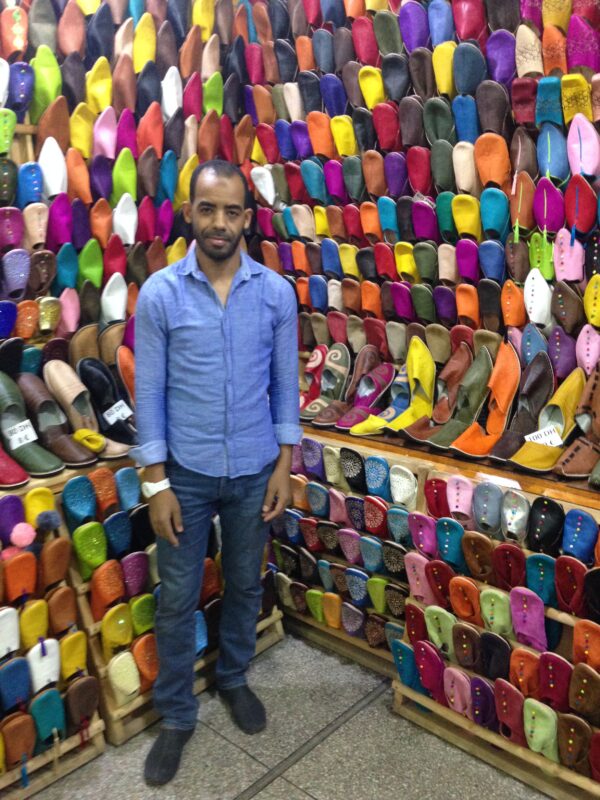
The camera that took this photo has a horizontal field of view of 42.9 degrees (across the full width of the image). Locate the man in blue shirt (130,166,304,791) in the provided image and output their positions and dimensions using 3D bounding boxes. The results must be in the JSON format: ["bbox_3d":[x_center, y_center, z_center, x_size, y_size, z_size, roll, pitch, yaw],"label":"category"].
[{"bbox_3d":[-0.240,0.208,2.213,0.490,1.730,0.390,-2,13,-7],"label":"man in blue shirt"}]

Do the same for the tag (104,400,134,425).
[{"bbox_3d":[-0.620,0.044,2.600,0.087,0.060,0.010,-33,-7,-35],"label":"tag"}]

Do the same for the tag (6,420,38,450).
[{"bbox_3d":[-0.866,0.109,2.380,0.087,0.066,0.010,-24,-3,-33],"label":"tag"}]

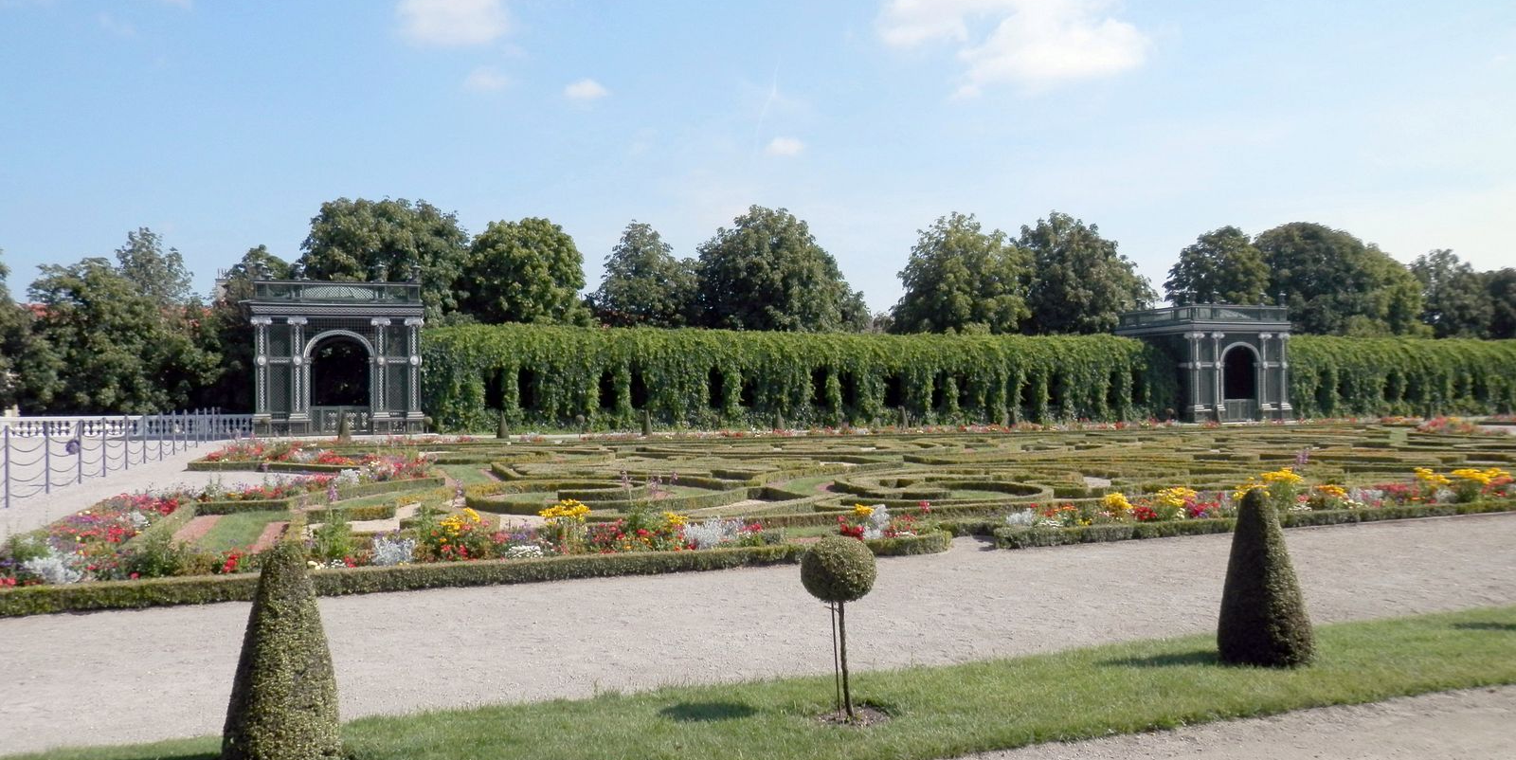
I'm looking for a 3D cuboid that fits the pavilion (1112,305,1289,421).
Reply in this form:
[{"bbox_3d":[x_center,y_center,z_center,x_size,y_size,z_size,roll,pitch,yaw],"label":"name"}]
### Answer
[{"bbox_3d":[23.672,-0.836,58.412,6.150,6.000,6.000,0,-1,-20],"label":"pavilion"}]

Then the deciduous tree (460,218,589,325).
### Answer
[{"bbox_3d":[-12.676,-3.237,59.522,6.860,11.120,6.860,0,-1,-20],"label":"deciduous tree"}]

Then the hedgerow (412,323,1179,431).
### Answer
[{"bbox_3d":[2.928,-0.015,52.722,37.150,4.400,2.900,0,-1,-20],"label":"hedgerow"}]

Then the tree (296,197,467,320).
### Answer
[{"bbox_3d":[-19.544,-3.614,57.084,8.410,11.880,8.410,0,-1,-20],"label":"tree"}]

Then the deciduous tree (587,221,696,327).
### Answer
[{"bbox_3d":[-7.103,-3.720,67.510,7.340,12.230,7.340,0,-1,-20],"label":"deciduous tree"}]

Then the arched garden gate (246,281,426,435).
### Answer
[{"bbox_3d":[-17.054,-0.823,44.892,6.150,6.000,5.600,0,-1,-20],"label":"arched garden gate"}]

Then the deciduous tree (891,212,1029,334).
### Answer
[{"bbox_3d":[13.080,-4.244,70.697,8.720,13.180,8.720,0,-1,-20],"label":"deciduous tree"}]

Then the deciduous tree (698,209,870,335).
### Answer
[{"bbox_3d":[1.432,-4.142,66.551,10.500,12.980,10.500,0,-1,-20],"label":"deciduous tree"}]

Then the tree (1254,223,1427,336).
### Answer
[{"bbox_3d":[44.770,-4.841,83.980,11.620,14.420,11.620,0,-1,-20],"label":"tree"}]

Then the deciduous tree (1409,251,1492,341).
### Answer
[{"bbox_3d":[59.012,-4.360,93.049,6.540,13.540,6.540,0,-1,-20],"label":"deciduous tree"}]

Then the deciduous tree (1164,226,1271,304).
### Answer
[{"bbox_3d":[33.239,-4.416,79.873,7.730,13.570,7.730,0,-1,-20],"label":"deciduous tree"}]

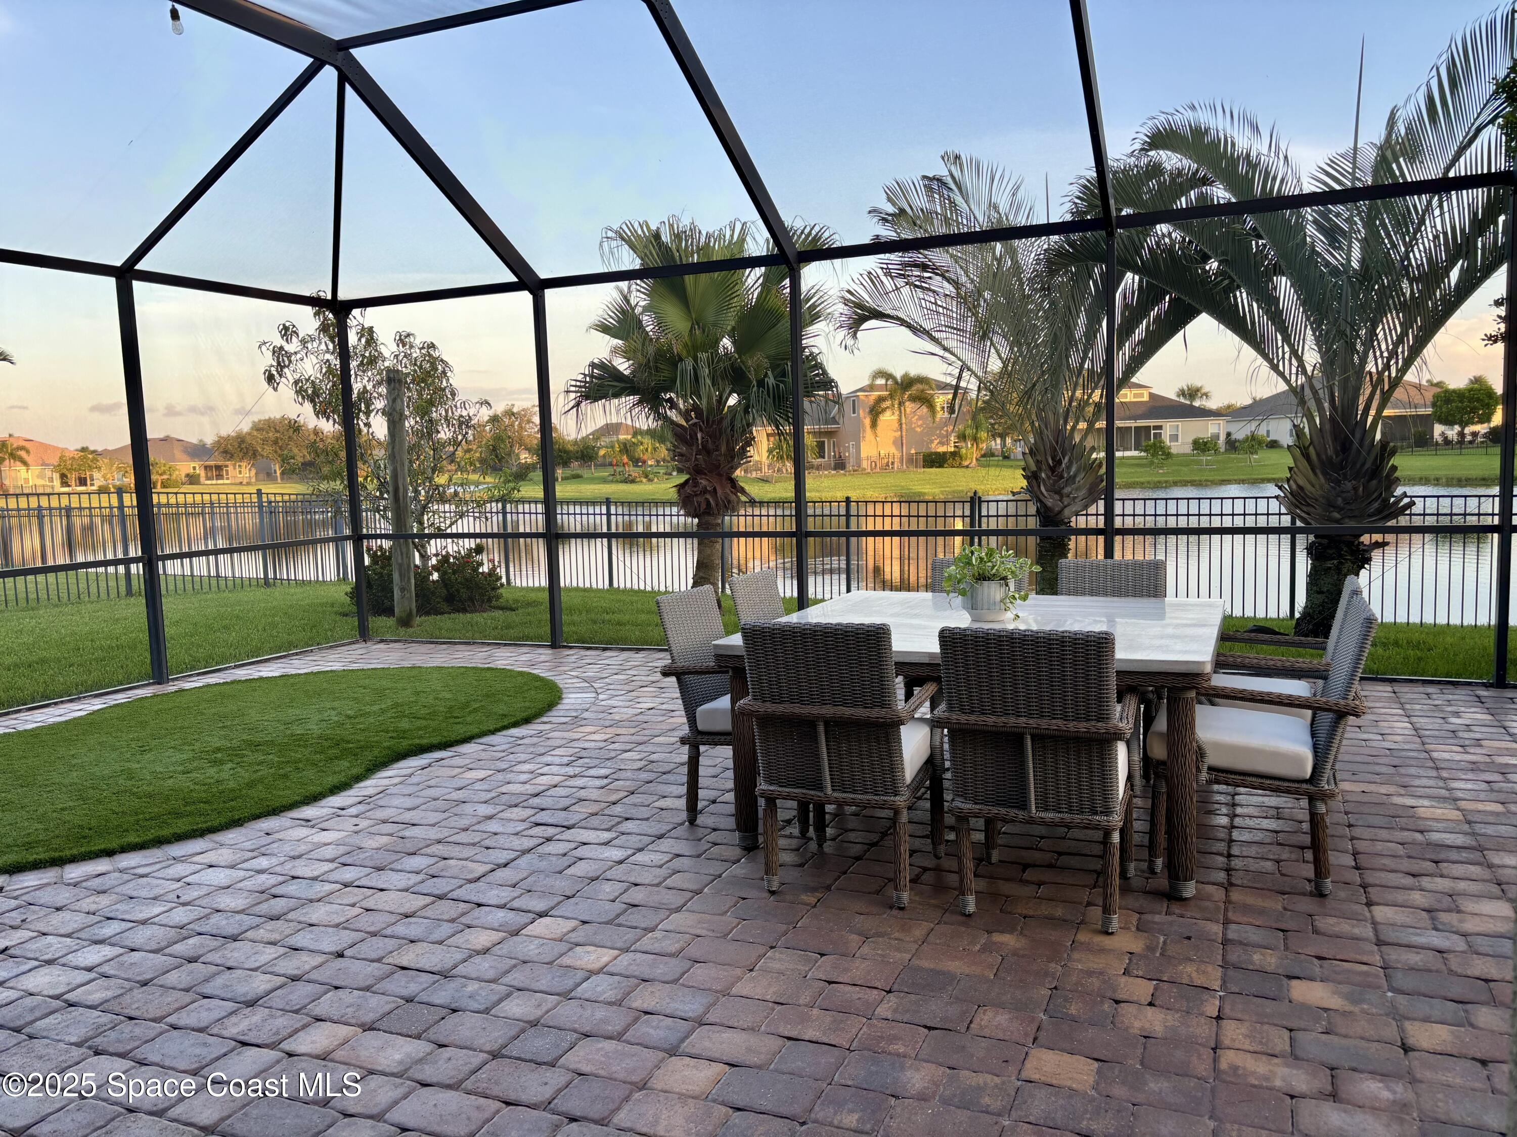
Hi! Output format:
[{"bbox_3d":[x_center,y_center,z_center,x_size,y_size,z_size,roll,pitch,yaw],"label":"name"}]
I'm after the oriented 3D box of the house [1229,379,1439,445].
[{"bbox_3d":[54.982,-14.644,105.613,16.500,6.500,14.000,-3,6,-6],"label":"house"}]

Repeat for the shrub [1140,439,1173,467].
[{"bbox_3d":[26.488,-7.657,75.904,2.200,1.960,2.100,-2,6,0],"label":"shrub"}]

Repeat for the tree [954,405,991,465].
[{"bbox_3d":[15.542,-9.615,82.784,2.750,4.410,2.600,-2,6,0],"label":"tree"}]

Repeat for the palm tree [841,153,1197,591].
[{"bbox_3d":[2.519,-1.690,10.885,3.400,4.380,3.200,-2,6,0],"label":"palm tree"}]

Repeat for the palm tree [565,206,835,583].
[{"bbox_3d":[-0.598,-1.589,12.097,2.900,4.130,2.800,-2,6,0],"label":"palm tree"}]

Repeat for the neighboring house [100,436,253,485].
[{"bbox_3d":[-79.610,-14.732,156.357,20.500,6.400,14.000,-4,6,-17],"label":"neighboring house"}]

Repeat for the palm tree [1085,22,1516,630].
[{"bbox_3d":[4.599,-1.989,9.498,4.200,5.140,3.800,-2,6,0],"label":"palm tree"}]

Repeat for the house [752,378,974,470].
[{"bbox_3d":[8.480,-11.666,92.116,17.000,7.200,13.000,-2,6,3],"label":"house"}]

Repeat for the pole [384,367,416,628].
[{"bbox_3d":[-3.287,-0.637,10.483,0.180,2.400,0.180,-2,6,0],"label":"pole"}]

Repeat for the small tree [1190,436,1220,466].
[{"bbox_3d":[31.313,-8.213,80.000,2.000,2.100,2.000,1,6,21],"label":"small tree"}]

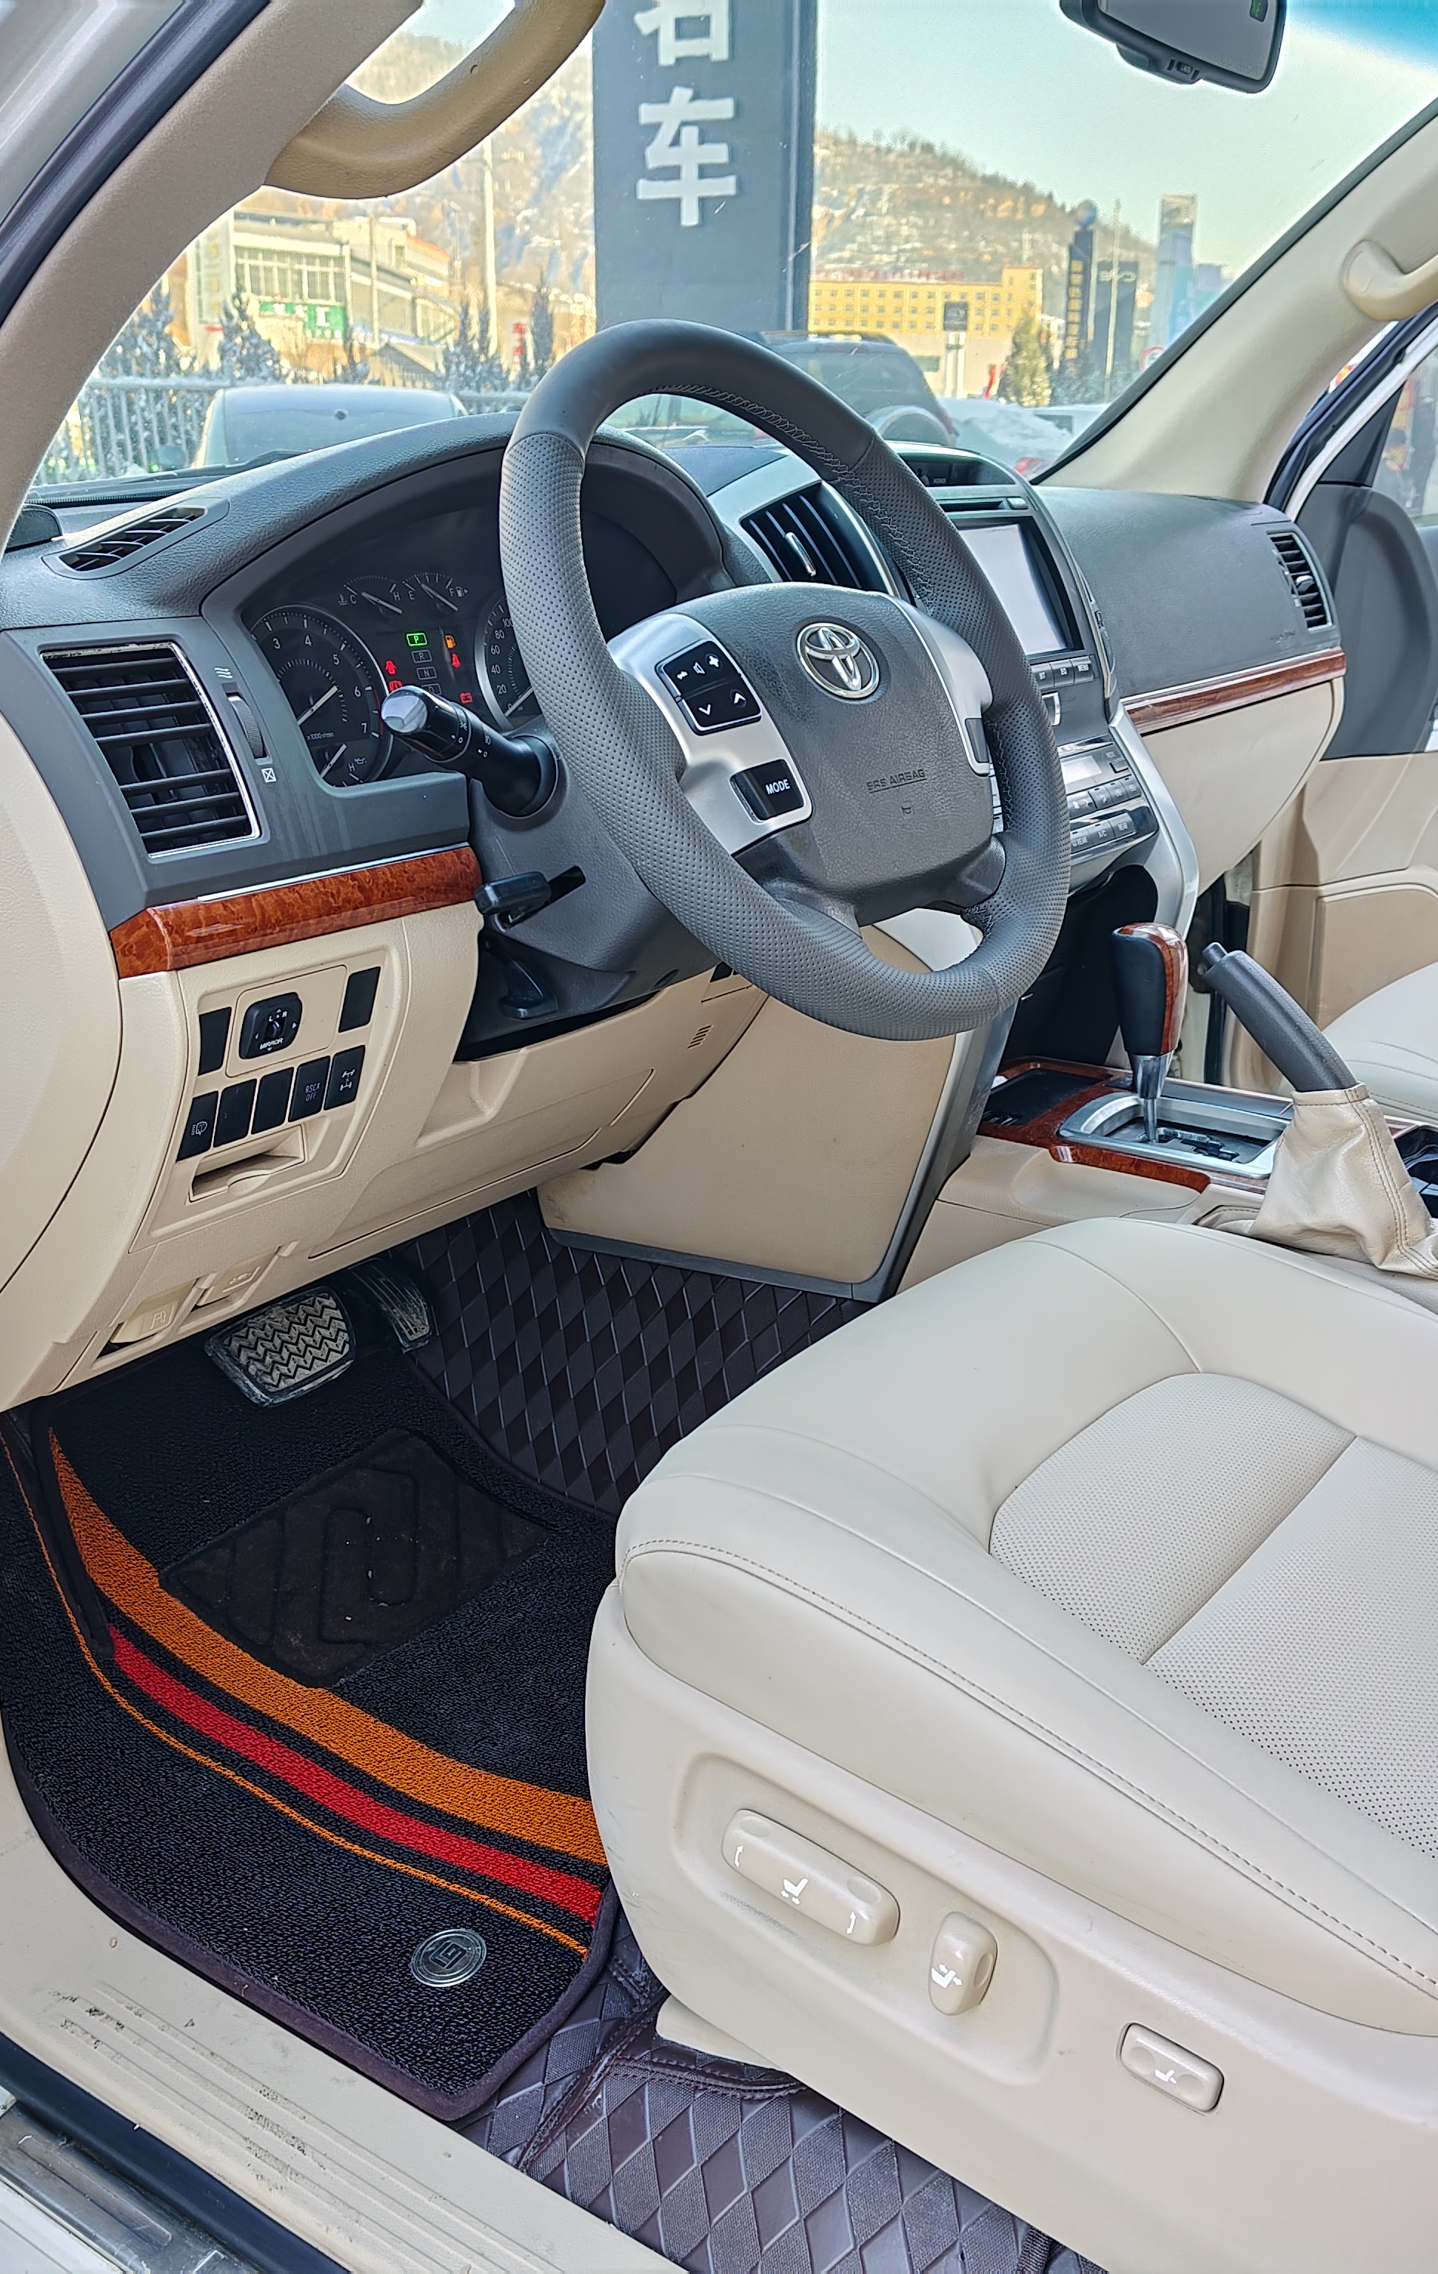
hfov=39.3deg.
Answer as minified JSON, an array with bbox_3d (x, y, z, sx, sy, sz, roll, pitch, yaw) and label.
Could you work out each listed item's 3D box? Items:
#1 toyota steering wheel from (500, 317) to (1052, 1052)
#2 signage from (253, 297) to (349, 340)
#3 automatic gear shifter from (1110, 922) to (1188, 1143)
[{"bbox_3d":[0.042,-0.228,1.014,0.110,0.388,0.388,-24,0,41],"label":"toyota steering wheel"},{"bbox_3d":[-23.428,-45.991,113.214,5.800,1.700,0.200,-16,26,-39],"label":"signage"},{"bbox_3d":[0.297,-0.070,1.355,0.060,0.160,0.055,16,25,37],"label":"automatic gear shifter"}]

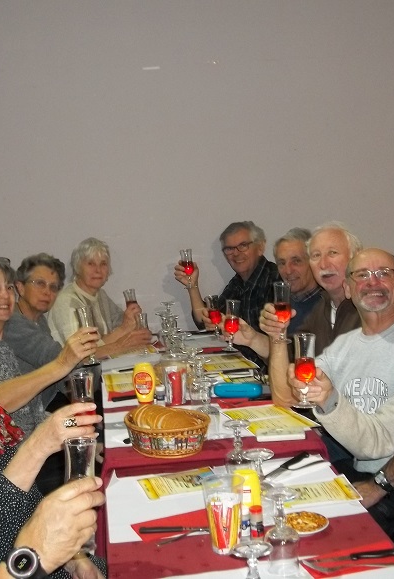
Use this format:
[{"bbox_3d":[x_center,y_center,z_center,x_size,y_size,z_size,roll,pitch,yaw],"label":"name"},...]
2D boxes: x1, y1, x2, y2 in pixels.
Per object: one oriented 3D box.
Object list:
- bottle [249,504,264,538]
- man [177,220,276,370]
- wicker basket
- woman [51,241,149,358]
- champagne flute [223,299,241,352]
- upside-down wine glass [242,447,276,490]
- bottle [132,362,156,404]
[{"bbox_3d":[0.133,0.507,1.890,0.031,0.080,0.031,-4,7,-6],"label":"bottle"},{"bbox_3d":[0.280,0.370,3.871,0.560,1.345,0.700,4,9,43],"label":"man"},{"bbox_3d":[-0.097,0.417,2.545,0.250,0.095,0.250,-4,7,-6],"label":"wicker basket"},{"bbox_3d":[-0.464,0.429,3.861,0.680,1.305,0.520,2,8,33],"label":"woman"},{"bbox_3d":[0.113,0.113,2.740,0.055,0.170,0.055,4,6,-7],"label":"champagne flute"},{"bbox_3d":[0.145,0.454,2.011,0.072,0.155,0.072,-4,7,-6],"label":"upside-down wine glass"},{"bbox_3d":[-0.179,0.333,3.013,0.077,0.158,0.052,-4,7,-6],"label":"bottle"}]

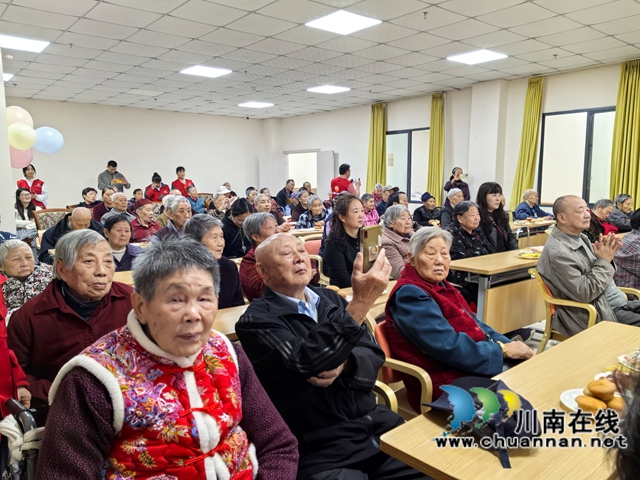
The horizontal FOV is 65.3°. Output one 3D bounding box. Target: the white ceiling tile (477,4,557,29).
[{"bbox_3d":[1.934,-2.207,4.908,0.600,0.020,0.600,-6,9,-39],"label":"white ceiling tile"}]

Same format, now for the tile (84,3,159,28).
[{"bbox_3d":[-1.911,-2.179,4.832,0.600,0.020,0.600,-6,9,-39],"label":"tile"}]

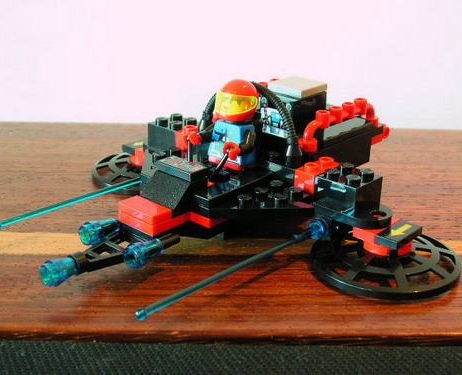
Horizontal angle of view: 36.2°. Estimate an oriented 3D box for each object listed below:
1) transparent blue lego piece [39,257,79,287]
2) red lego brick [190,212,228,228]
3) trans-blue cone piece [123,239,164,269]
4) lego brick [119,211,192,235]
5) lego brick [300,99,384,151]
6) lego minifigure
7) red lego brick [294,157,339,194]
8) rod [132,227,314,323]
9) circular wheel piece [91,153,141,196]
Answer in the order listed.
[{"bbox_3d":[-0.049,0.024,0.202,0.008,0.008,0.011,19,29,38],"label":"transparent blue lego piece"},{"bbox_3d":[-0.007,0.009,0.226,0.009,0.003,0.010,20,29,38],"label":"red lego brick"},{"bbox_3d":[-0.025,0.019,0.209,0.008,0.008,0.011,19,29,38],"label":"trans-blue cone piece"},{"bbox_3d":[-0.024,0.009,0.224,0.016,0.003,0.016,20,29,38],"label":"lego brick"},{"bbox_3d":[0.041,-0.025,0.260,0.007,0.013,0.046,20,29,38],"label":"lego brick"},{"bbox_3d":[0.000,-0.020,0.240,0.024,0.033,0.020,20,29,38],"label":"lego minifigure"},{"bbox_3d":[0.029,-0.003,0.237,0.008,0.011,0.016,20,29,38],"label":"red lego brick"},{"bbox_3d":[0.001,0.023,0.201,0.003,0.003,0.072,20,29,38],"label":"rod"},{"bbox_3d":[-0.034,-0.009,0.296,0.048,0.007,0.048,1,22,0],"label":"circular wheel piece"}]

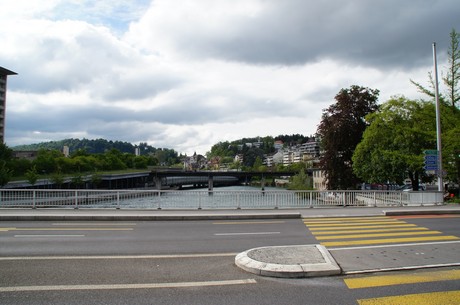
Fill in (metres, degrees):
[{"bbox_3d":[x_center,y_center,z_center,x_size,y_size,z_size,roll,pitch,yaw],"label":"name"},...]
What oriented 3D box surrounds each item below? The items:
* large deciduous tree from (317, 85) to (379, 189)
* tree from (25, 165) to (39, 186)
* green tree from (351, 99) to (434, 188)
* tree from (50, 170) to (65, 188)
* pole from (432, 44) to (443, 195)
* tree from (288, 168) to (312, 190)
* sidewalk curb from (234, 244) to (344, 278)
[{"bbox_3d":[19.908,-2.481,58.352,10.441,18.407,9.768,0,-4,0],"label":"large deciduous tree"},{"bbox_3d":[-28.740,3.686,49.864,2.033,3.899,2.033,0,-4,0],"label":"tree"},{"bbox_3d":[17.856,-0.707,37.159,9.239,10.834,8.810,0,-4,0],"label":"green tree"},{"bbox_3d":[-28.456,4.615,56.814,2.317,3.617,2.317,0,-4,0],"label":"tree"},{"bbox_3d":[14.290,-2.096,23.725,0.287,11.194,0.287,0,-4,0],"label":"pole"},{"bbox_3d":[15.915,6.314,77.745,5.436,5.400,5.436,0,-4,0],"label":"tree"},{"bbox_3d":[1.308,2.305,7.423,2.425,0.130,2.448,1,-4,-8],"label":"sidewalk curb"}]

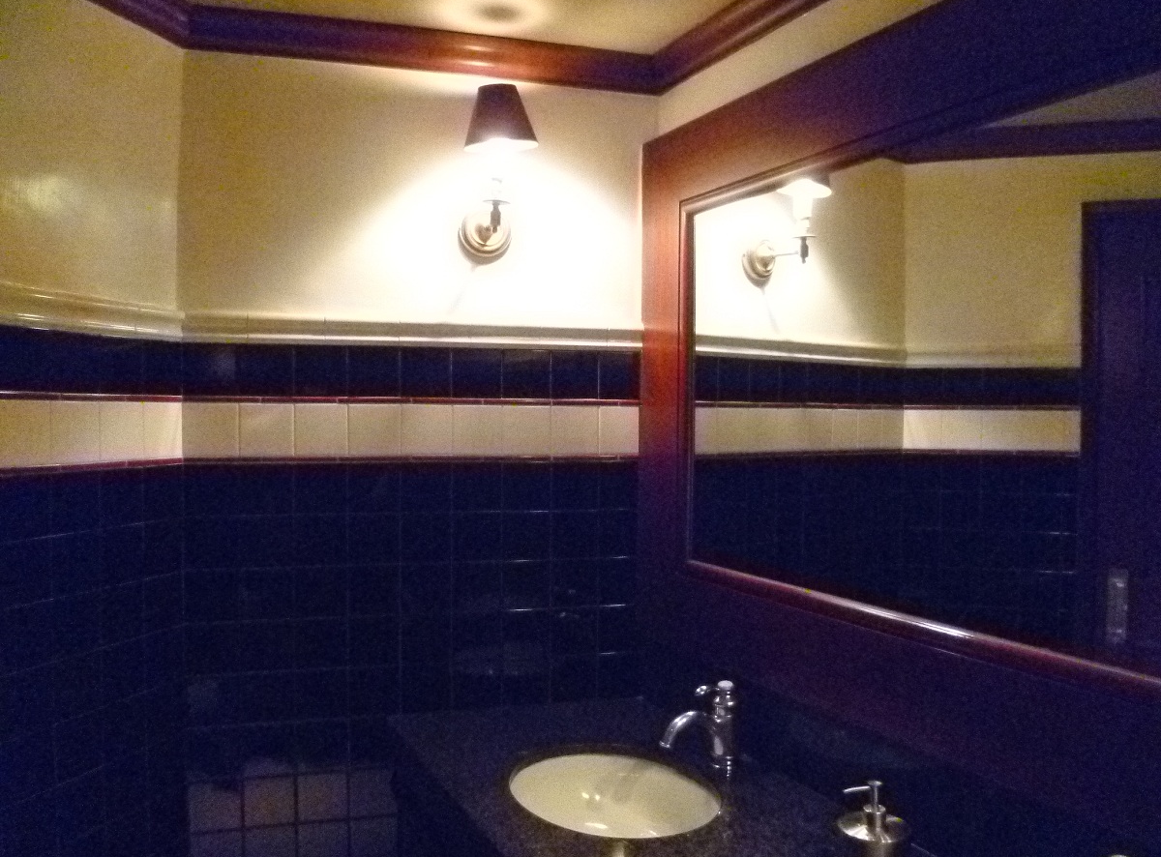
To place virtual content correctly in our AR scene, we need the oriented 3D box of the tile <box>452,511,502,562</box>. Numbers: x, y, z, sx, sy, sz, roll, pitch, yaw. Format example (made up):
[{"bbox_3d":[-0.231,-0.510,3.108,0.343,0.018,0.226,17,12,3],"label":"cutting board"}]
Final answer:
[{"bbox_3d":[-0.229,0.238,2.068,0.108,0.108,0.010,0,1,-13],"label":"tile"}]

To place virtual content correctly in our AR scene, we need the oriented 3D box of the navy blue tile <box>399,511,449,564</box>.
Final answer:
[{"bbox_3d":[-0.334,0.237,2.036,0.108,0.108,0.009,0,1,-12],"label":"navy blue tile"}]

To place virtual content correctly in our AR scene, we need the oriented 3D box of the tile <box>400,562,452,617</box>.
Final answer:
[{"bbox_3d":[-0.336,0.348,2.045,0.108,0.108,0.009,0,1,-12],"label":"tile"}]

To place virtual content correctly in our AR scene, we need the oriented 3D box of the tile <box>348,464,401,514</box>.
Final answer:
[{"bbox_3d":[-0.443,0.129,2.018,0.108,0.108,0.010,0,1,-13],"label":"tile"}]

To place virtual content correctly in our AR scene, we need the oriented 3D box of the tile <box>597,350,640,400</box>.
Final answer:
[{"bbox_3d":[0.092,-0.120,2.134,0.100,0.107,0.009,0,1,-12],"label":"tile"}]

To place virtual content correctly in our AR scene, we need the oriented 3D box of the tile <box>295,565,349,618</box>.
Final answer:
[{"bbox_3d":[-0.552,0.350,2.008,0.107,0.107,0.009,0,1,-12],"label":"tile"}]

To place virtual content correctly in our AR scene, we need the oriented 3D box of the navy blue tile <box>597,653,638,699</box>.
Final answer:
[{"bbox_3d":[0.089,0.569,2.151,0.100,0.107,0.009,0,1,-12],"label":"navy blue tile"}]

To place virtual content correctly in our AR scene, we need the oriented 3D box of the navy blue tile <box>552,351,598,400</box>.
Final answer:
[{"bbox_3d":[-0.012,-0.121,2.097,0.108,0.105,0.009,0,1,-12],"label":"navy blue tile"}]

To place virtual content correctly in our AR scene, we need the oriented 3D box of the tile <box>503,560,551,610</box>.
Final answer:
[{"bbox_3d":[-0.120,0.347,2.082,0.108,0.108,0.009,0,1,-12],"label":"tile"}]

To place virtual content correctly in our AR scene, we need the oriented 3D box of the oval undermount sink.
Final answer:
[{"bbox_3d":[0.055,0.731,1.669,0.375,0.160,0.450,-1,2,-27],"label":"oval undermount sink"}]

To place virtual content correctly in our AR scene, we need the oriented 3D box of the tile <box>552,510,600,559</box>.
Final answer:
[{"bbox_3d":[-0.013,0.239,2.121,0.107,0.107,0.009,0,1,-12],"label":"tile"}]

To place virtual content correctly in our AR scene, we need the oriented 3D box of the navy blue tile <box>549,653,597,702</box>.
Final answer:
[{"bbox_3d":[-0.015,0.567,2.119,0.108,0.108,0.009,0,1,-12],"label":"navy blue tile"}]

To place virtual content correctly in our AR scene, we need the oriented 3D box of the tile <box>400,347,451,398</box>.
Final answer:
[{"bbox_3d":[-0.335,-0.121,2.040,0.108,0.108,0.010,0,1,-13],"label":"tile"}]

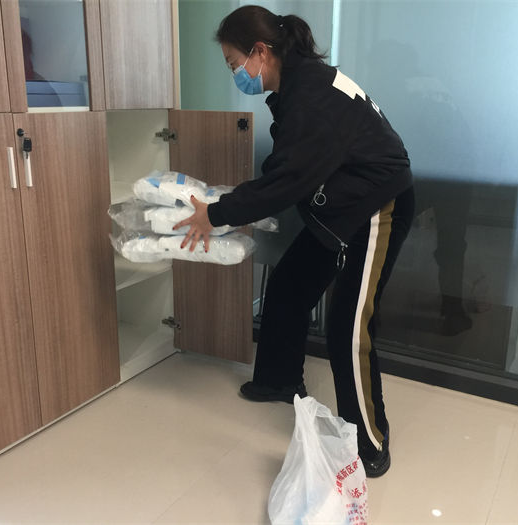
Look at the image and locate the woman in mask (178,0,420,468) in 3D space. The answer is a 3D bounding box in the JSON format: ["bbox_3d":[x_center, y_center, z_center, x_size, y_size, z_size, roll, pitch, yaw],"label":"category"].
[{"bbox_3d":[0.106,-0.097,1.957,0.780,1.420,0.530,4,15,13],"label":"woman in mask"}]

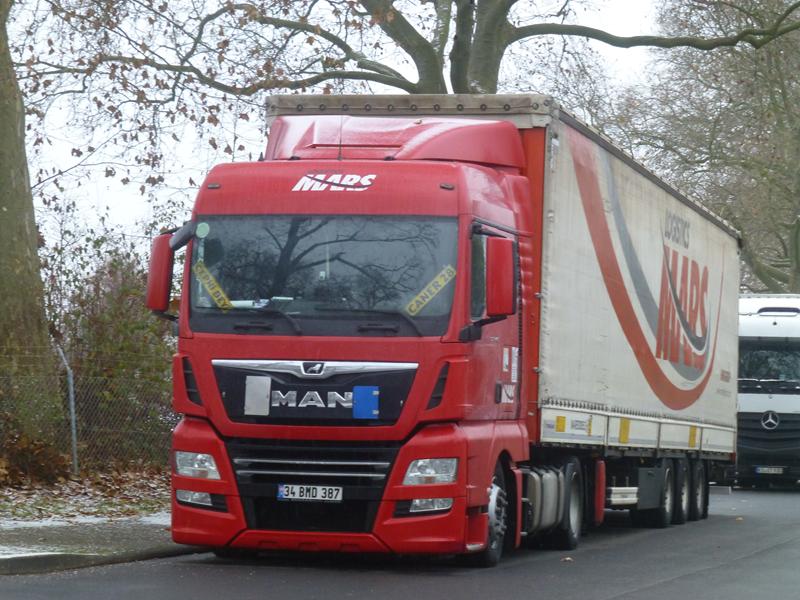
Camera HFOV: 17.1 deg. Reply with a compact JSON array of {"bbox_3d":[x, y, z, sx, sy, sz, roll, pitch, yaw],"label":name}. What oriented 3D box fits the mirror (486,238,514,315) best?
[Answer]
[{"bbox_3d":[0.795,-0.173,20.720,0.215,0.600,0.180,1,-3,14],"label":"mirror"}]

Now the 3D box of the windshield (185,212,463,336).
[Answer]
[{"bbox_3d":[-0.627,-0.186,20.805,2.170,0.950,0.260,1,-10,14],"label":"windshield"}]

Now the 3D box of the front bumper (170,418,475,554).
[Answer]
[{"bbox_3d":[-0.658,1.454,20.762,2.440,1.010,0.480,1,-3,14],"label":"front bumper"}]

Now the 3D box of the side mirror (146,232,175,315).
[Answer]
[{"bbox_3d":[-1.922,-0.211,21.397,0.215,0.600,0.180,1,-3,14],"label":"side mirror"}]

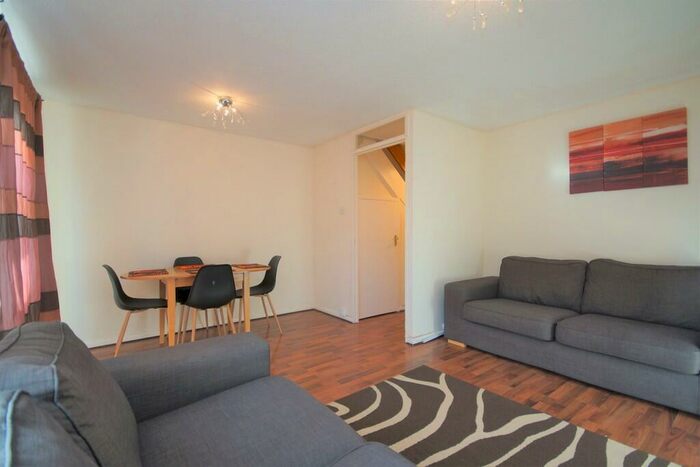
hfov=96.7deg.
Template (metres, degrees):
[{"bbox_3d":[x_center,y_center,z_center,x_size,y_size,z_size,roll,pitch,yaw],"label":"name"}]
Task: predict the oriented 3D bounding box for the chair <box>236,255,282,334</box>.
[{"bbox_3d":[-0.974,0.670,3.364,0.514,0.834,0.465,-1,1,-37],"label":"chair"}]

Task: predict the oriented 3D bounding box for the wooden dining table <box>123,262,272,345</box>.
[{"bbox_3d":[-1.408,0.721,3.031,1.319,0.743,0.650,-1,1,-37],"label":"wooden dining table"}]

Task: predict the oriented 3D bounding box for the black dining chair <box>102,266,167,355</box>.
[{"bbox_3d":[-1.820,0.681,2.715,0.514,0.834,0.465,-1,1,-37],"label":"black dining chair"}]

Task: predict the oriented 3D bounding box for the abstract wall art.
[{"bbox_3d":[2.403,-0.689,2.752,0.029,0.604,0.790,-1,1,-37],"label":"abstract wall art"}]

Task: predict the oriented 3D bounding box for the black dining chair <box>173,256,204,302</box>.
[{"bbox_3d":[-1.628,0.674,3.229,0.465,0.834,0.514,-1,1,-37],"label":"black dining chair"}]

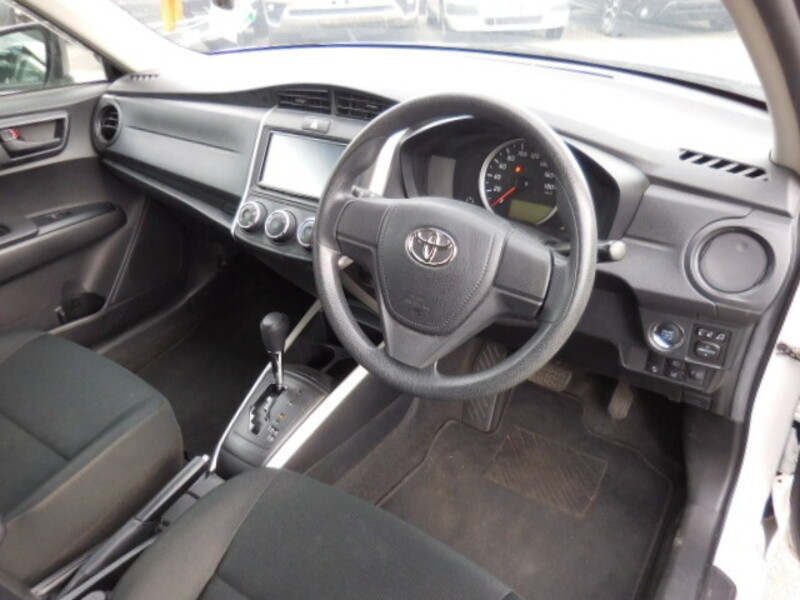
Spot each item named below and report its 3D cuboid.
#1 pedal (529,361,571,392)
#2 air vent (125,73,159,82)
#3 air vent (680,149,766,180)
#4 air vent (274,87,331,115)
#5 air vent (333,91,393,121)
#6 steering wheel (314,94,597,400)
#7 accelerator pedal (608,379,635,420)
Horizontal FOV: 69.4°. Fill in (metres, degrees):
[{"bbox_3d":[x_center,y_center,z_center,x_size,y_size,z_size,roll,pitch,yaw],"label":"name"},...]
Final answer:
[{"bbox_3d":[0.312,0.161,1.239,0.105,0.060,0.030,18,-3,26],"label":"pedal"},{"bbox_3d":[-0.587,-0.513,1.318,0.105,0.016,0.034,14,46,23],"label":"air vent"},{"bbox_3d":[0.440,-0.185,0.787,0.113,0.016,0.034,22,49,29],"label":"air vent"},{"bbox_3d":[-0.163,-0.356,1.022,0.118,0.043,0.035,18,22,26],"label":"air vent"},{"bbox_3d":[-0.052,-0.323,0.966,0.118,0.043,0.035,18,22,26],"label":"air vent"},{"bbox_3d":[0.061,-0.063,0.732,0.371,0.371,0.100,18,12,26],"label":"steering wheel"},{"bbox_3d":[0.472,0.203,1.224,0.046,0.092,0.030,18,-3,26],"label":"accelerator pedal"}]

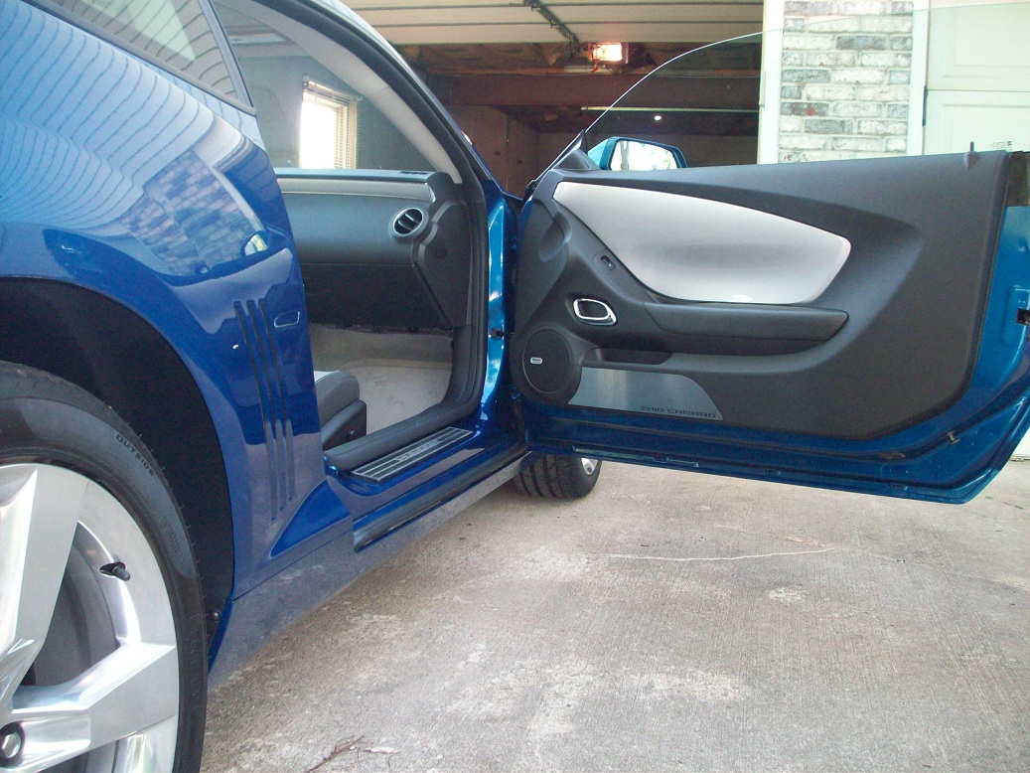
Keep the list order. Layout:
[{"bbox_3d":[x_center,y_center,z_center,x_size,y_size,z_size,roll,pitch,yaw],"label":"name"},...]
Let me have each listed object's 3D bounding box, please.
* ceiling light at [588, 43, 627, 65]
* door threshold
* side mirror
[{"bbox_3d":[0.654,-2.361,7.800,0.245,0.150,0.150,3,7,11],"label":"ceiling light"},{"bbox_3d":[-0.208,0.145,2.378,0.076,0.016,0.605,6,8,14],"label":"door threshold"},{"bbox_3d":[0.327,-0.578,2.920,0.245,0.150,0.130,-3,8,-33],"label":"side mirror"}]

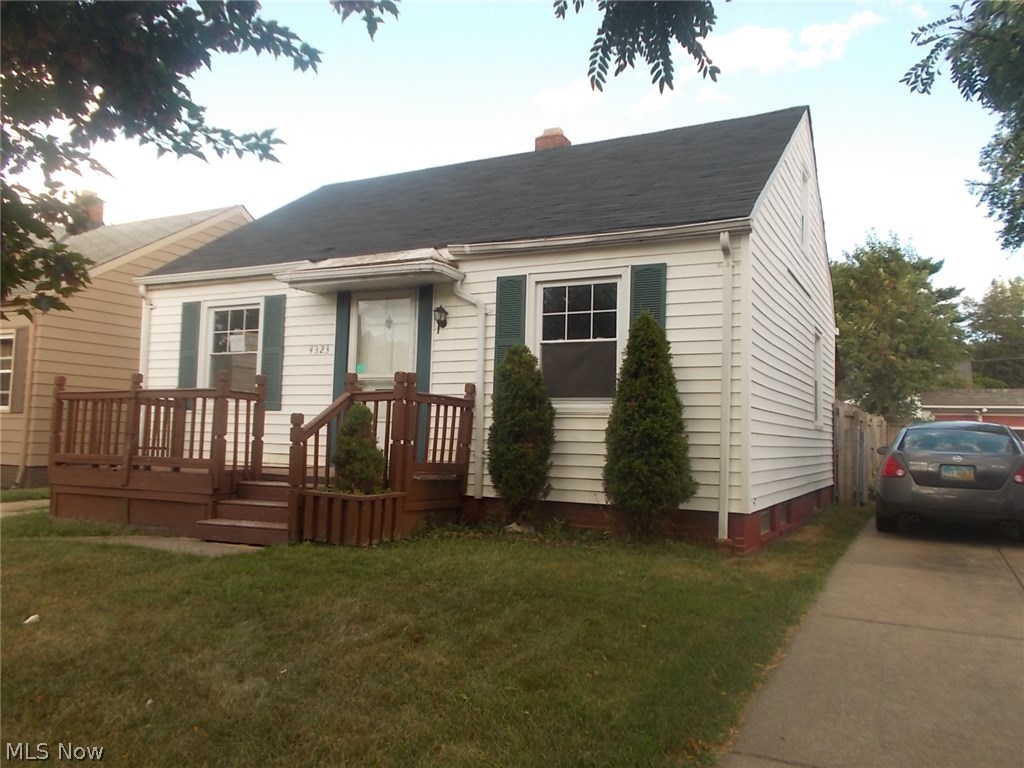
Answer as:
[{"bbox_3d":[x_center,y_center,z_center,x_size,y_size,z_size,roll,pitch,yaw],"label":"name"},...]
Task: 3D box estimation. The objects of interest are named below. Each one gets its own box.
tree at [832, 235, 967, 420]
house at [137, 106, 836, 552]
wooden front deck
[{"bbox_3d":[10.441,-0.662,21.444,4.700,7.014,4.700,0,-4,28],"label":"tree"},{"bbox_3d":[0.078,-1.093,12.747,9.140,5.980,7.850,0,-4,28],"label":"house"},{"bbox_3d":[-2.995,0.751,8.807,4.700,1.670,2.300,0,-4,28],"label":"wooden front deck"}]

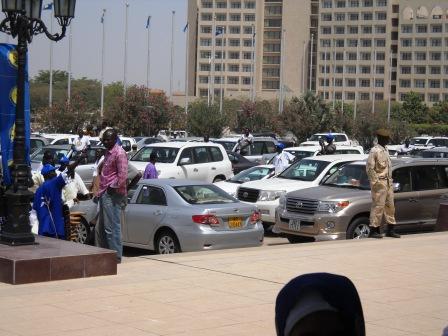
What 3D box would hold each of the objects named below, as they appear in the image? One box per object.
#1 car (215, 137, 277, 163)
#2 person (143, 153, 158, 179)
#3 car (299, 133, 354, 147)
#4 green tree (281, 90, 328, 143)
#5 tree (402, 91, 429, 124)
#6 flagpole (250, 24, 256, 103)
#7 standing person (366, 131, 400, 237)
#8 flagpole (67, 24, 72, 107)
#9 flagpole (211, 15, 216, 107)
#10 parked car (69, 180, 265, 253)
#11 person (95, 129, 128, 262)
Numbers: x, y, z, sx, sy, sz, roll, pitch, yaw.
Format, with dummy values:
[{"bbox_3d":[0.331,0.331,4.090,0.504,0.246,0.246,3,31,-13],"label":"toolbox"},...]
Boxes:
[{"bbox_3d":[0.307,-0.371,46.992,1.930,1.880,4.850,4,3,41],"label":"car"},{"bbox_3d":[-1.984,0.432,29.584,0.320,1.710,0.450,1,3,-24],"label":"person"},{"bbox_3d":[7.063,-1.487,76.536,1.920,1.860,4.850,3,3,31],"label":"car"},{"bbox_3d":[6.972,-3.962,92.879,4.106,5.311,4.000,2,3,0],"label":"green tree"},{"bbox_3d":[14.839,-3.615,85.121,2.500,4.580,2.500,1,3,0],"label":"tree"},{"bbox_3d":[2.687,-8.208,108.275,0.180,12.116,0.180,2,3,0],"label":"flagpole"},{"bbox_3d":[2.710,0.259,18.438,0.360,1.830,0.520,4,3,41],"label":"standing person"},{"bbox_3d":[-12.124,-7.765,85.614,0.180,11.500,0.180,1,3,0],"label":"flagpole"},{"bbox_3d":[-0.934,-8.345,101.710,0.180,11.500,0.180,1,3,0],"label":"flagpole"},{"bbox_3d":[-1.338,0.929,21.834,1.760,1.470,4.540,-2,4,-45],"label":"parked car"},{"bbox_3d":[-1.453,0.363,14.087,0.340,1.750,0.480,0,3,-35],"label":"person"}]

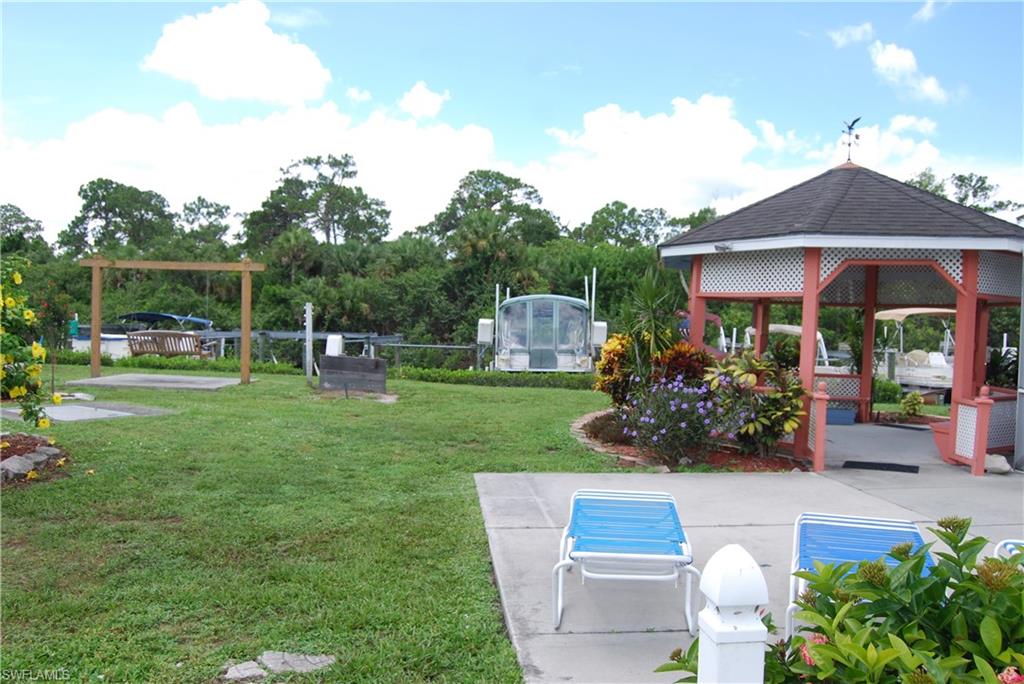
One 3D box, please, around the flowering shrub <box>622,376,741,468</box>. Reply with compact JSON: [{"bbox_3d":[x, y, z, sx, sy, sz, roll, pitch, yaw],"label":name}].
[{"bbox_3d":[1.928,0.867,8.739,1.250,0.880,1.100,2,2,11],"label":"flowering shrub"}]

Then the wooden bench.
[{"bbox_3d":[-6.853,0.050,15.420,1.520,0.550,0.600,2,2,5],"label":"wooden bench"}]

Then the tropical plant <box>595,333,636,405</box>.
[{"bbox_3d":[1.622,0.575,11.930,0.720,1.220,0.700,2,2,11],"label":"tropical plant"}]

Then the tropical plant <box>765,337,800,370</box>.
[{"bbox_3d":[4.710,0.597,13.329,0.650,1.220,0.600,2,2,11],"label":"tropical plant"}]

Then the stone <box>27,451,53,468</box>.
[{"bbox_3d":[-4.522,1.129,7.354,0.250,0.110,0.200,3,3,30],"label":"stone"}]

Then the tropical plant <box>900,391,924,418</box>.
[{"bbox_3d":[6.590,1.028,12.643,0.370,0.440,0.370,2,2,11],"label":"tropical plant"}]

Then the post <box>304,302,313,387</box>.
[{"bbox_3d":[-4.024,0.040,15.217,0.130,1.630,0.130,1,2,0],"label":"post"}]

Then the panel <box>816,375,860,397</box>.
[{"bbox_3d":[4.920,0.712,12.577,1.450,0.360,0.050,2,2,11],"label":"panel"}]

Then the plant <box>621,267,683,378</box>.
[{"bbox_3d":[1.908,0.137,10.512,0.850,2.200,0.820,2,2,11],"label":"plant"}]

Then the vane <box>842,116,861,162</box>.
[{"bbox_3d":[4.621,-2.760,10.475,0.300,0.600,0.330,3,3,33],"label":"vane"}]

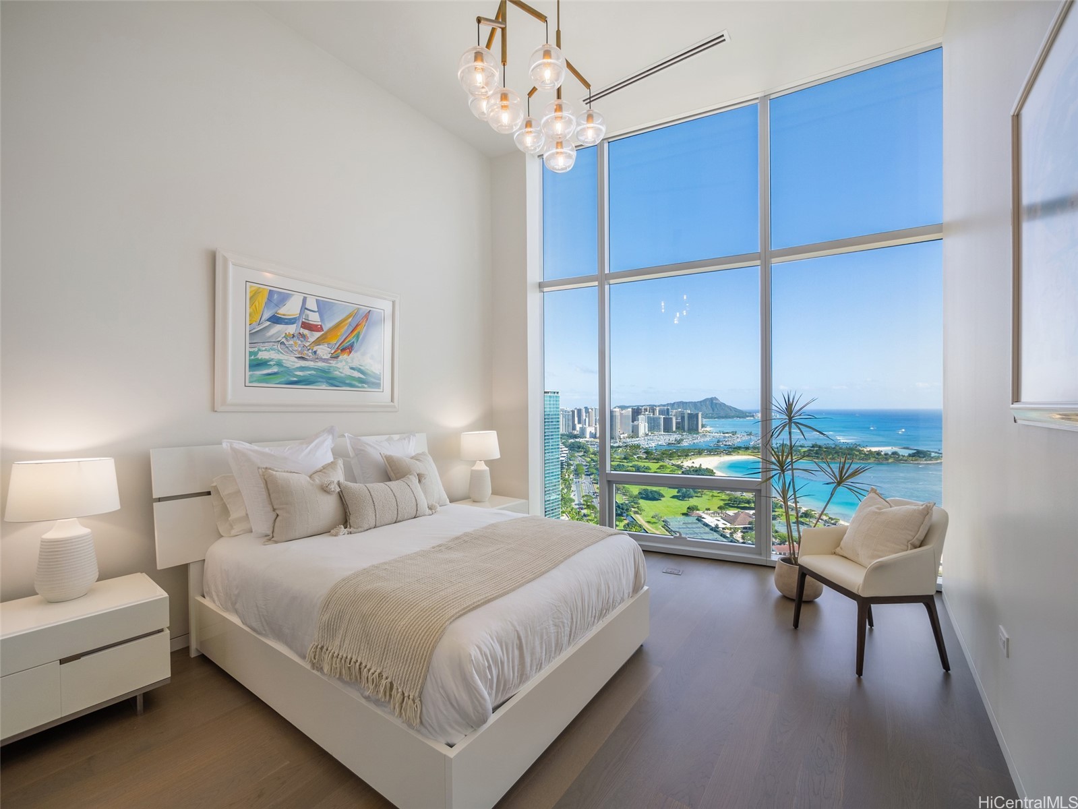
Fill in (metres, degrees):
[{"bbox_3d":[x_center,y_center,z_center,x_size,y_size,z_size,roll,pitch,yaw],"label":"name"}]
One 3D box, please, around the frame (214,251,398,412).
[{"bbox_3d":[-1.647,-0.452,3.308,0.045,1.017,1.359,-1,-1,35],"label":"frame"}]

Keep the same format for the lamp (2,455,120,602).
[{"bbox_3d":[-2.284,0.605,2.111,0.378,0.653,0.378,-1,-1,35],"label":"lamp"}]

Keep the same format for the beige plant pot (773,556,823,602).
[{"bbox_3d":[1.958,1.313,3.273,0.315,0.278,0.315,-1,-1,35],"label":"beige plant pot"}]

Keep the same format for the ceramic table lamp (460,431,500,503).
[{"bbox_3d":[-0.598,0.640,4.480,0.395,0.699,0.395,0,-1,0],"label":"ceramic table lamp"}]

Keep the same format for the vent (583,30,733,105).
[{"bbox_3d":[0.903,-2.797,3.650,1.264,0.040,0.114,-1,-1,35],"label":"vent"}]

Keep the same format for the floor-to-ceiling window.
[{"bbox_3d":[1.597,-0.655,4.133,3.429,4.203,0.160,0,-1,25],"label":"floor-to-ceiling window"}]

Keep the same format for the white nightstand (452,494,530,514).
[{"bbox_3d":[-0.508,1.228,4.403,0.490,0.477,0.696,-1,-1,35],"label":"white nightstand"}]

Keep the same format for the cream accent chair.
[{"bbox_3d":[1.952,1.014,2.591,0.568,0.861,0.568,0,-1,-3],"label":"cream accent chair"}]

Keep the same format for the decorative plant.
[{"bbox_3d":[2.049,0.564,3.251,0.696,1.306,0.639,-1,-1,35],"label":"decorative plant"}]

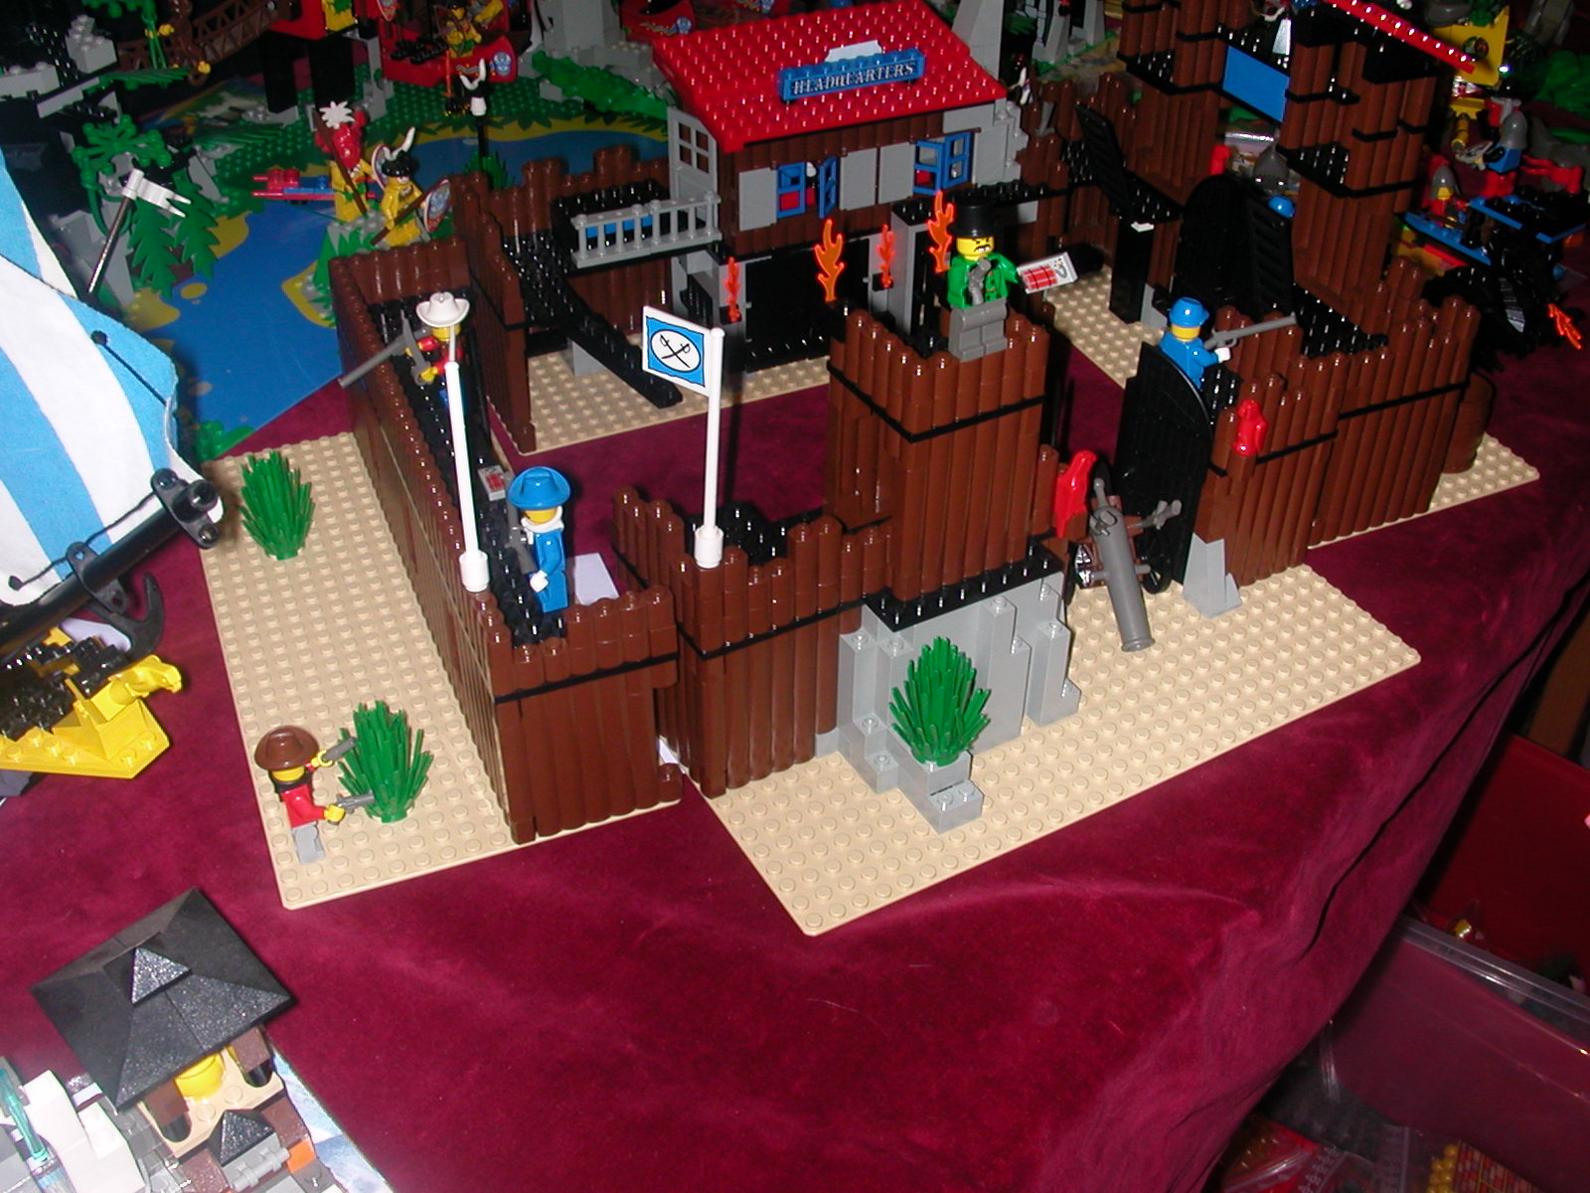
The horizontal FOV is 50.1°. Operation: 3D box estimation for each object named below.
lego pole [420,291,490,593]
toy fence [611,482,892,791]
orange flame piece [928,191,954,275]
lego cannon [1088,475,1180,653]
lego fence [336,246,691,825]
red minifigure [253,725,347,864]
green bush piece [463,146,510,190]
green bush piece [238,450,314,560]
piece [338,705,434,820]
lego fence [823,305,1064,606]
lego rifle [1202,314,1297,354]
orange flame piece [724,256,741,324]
[{"bbox_3d":[-0.091,-0.034,0.466,0.010,0.083,0.010,-14,40,-18],"label":"lego pole"},{"bbox_3d":[-0.015,0.003,0.542,0.065,0.091,0.064,-19,42,-23],"label":"toy fence"},{"bbox_3d":[0.045,-0.110,0.514,0.010,0.029,0.004,-19,42,-23],"label":"orange flame piece"},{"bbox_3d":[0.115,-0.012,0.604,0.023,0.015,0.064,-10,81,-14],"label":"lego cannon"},{"bbox_3d":[-0.109,-0.037,0.592,0.056,0.090,0.254,-14,40,-18],"label":"lego fence"},{"bbox_3d":[-0.146,0.059,0.505,0.022,0.044,0.022,-14,40,-18],"label":"red minifigure"},{"bbox_3d":[-0.156,-0.212,0.860,0.028,0.041,0.028,-14,40,-18],"label":"green bush piece"},{"bbox_3d":[-0.190,-0.033,0.626,0.028,0.041,0.028,-14,40,-18],"label":"green bush piece"},{"bbox_3d":[-0.126,0.051,0.519,0.028,0.041,0.028,-14,40,-18],"label":"piece"},{"bbox_3d":[0.040,-0.051,0.522,0.050,0.081,0.056,-19,42,-23],"label":"lego fence"},{"bbox_3d":[0.163,-0.093,0.606,0.047,0.011,0.004,-19,42,-23],"label":"lego rifle"},{"bbox_3d":[-0.025,-0.126,0.700,0.004,0.030,0.009,-14,40,-18],"label":"orange flame piece"}]

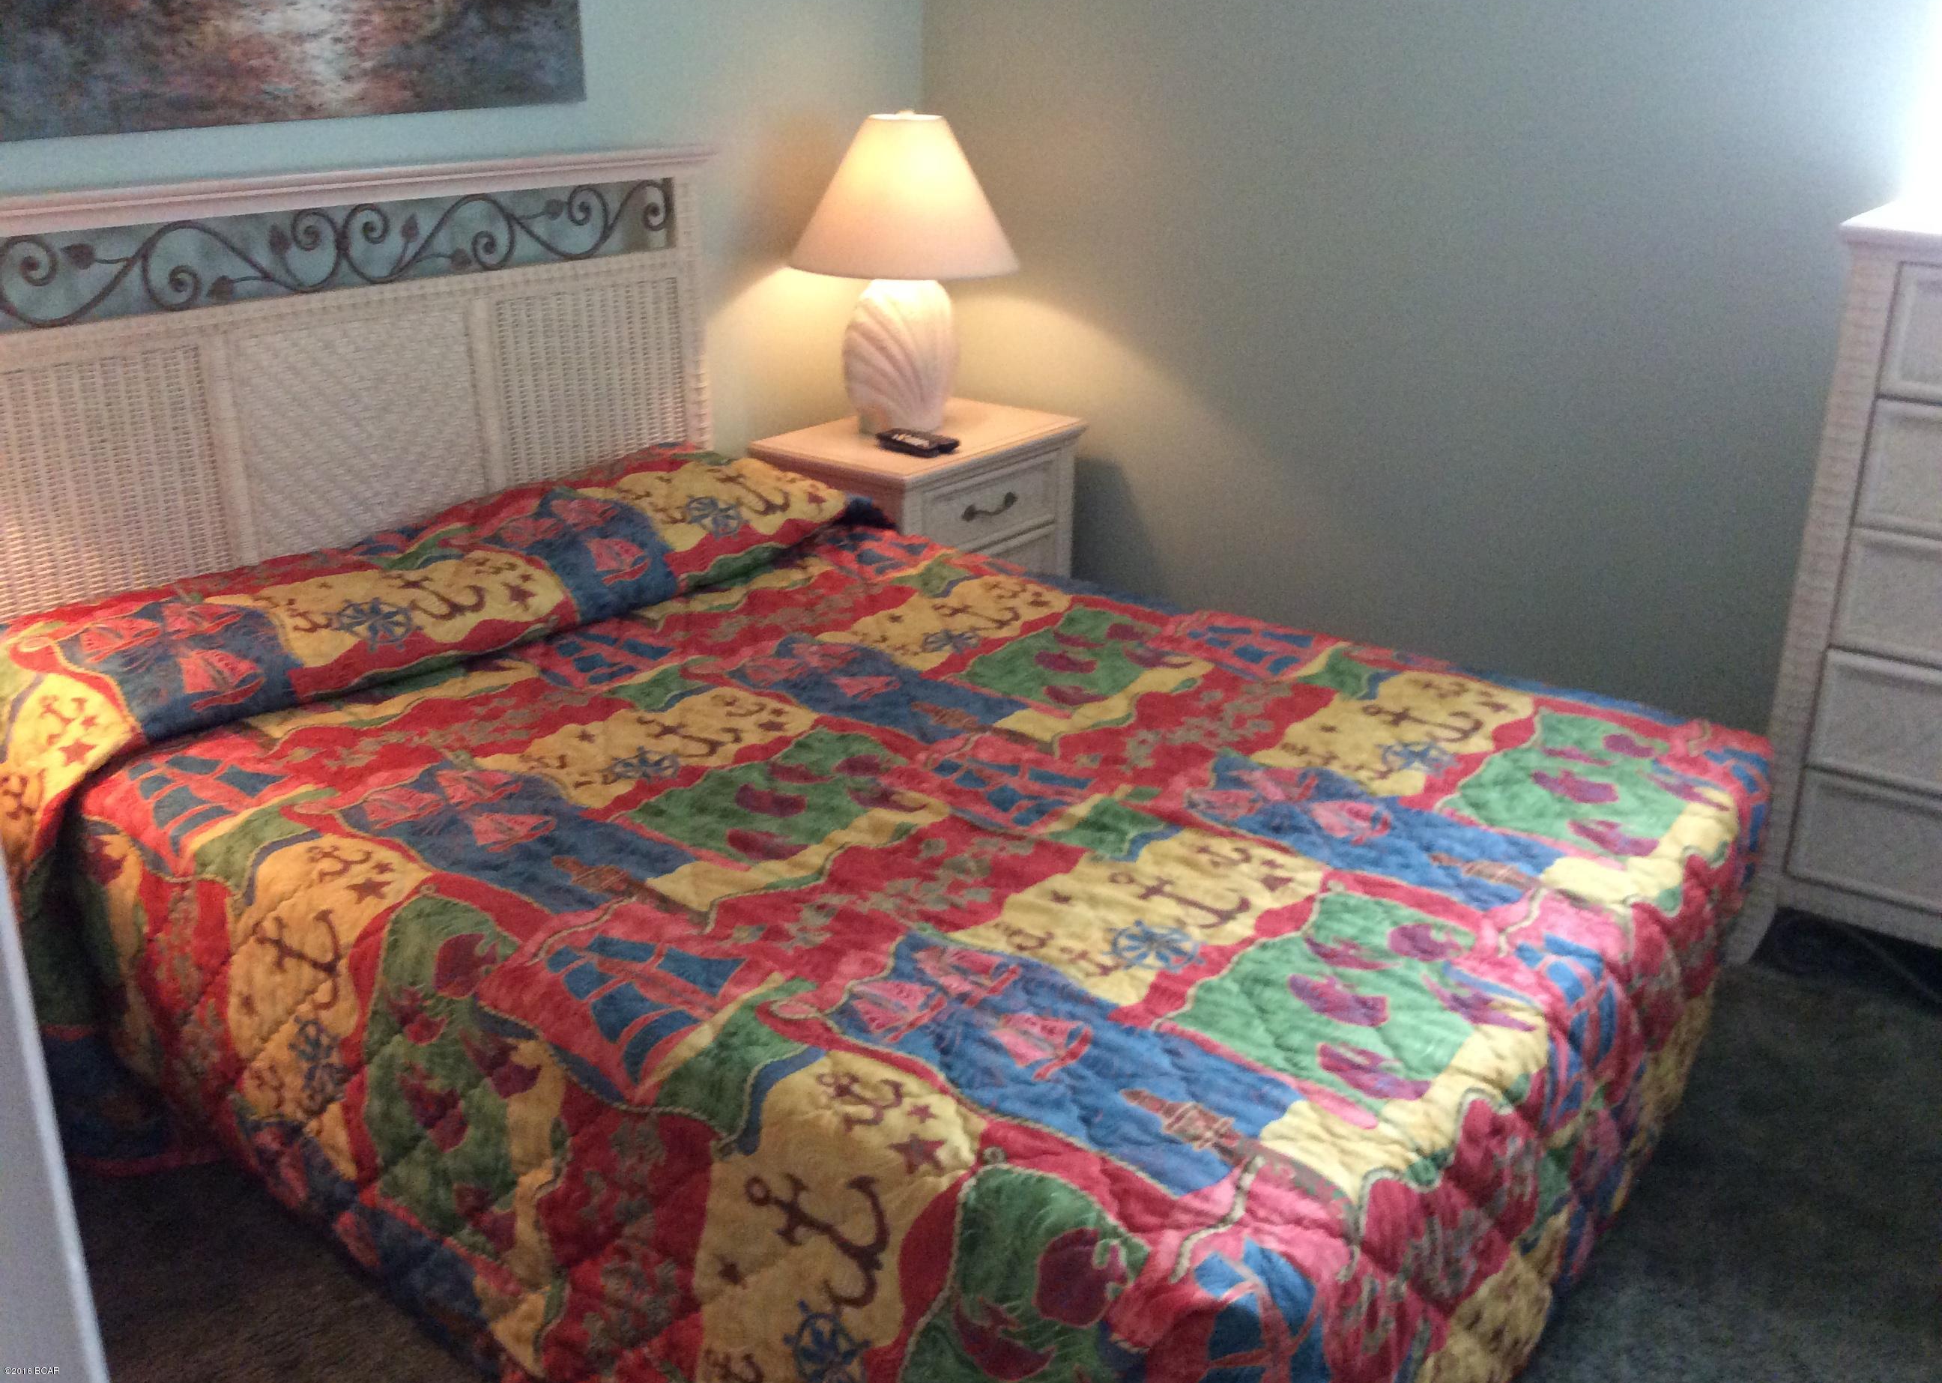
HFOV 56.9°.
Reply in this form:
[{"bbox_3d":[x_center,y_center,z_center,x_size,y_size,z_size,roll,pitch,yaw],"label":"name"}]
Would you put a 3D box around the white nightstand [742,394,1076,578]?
[{"bbox_3d":[-0.108,-0.262,3.953,0.441,0.610,0.615,16,26,35],"label":"white nightstand"}]

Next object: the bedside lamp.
[{"bbox_3d":[-0.146,-0.891,3.823,0.485,0.658,0.485,0,21,0],"label":"bedside lamp"}]

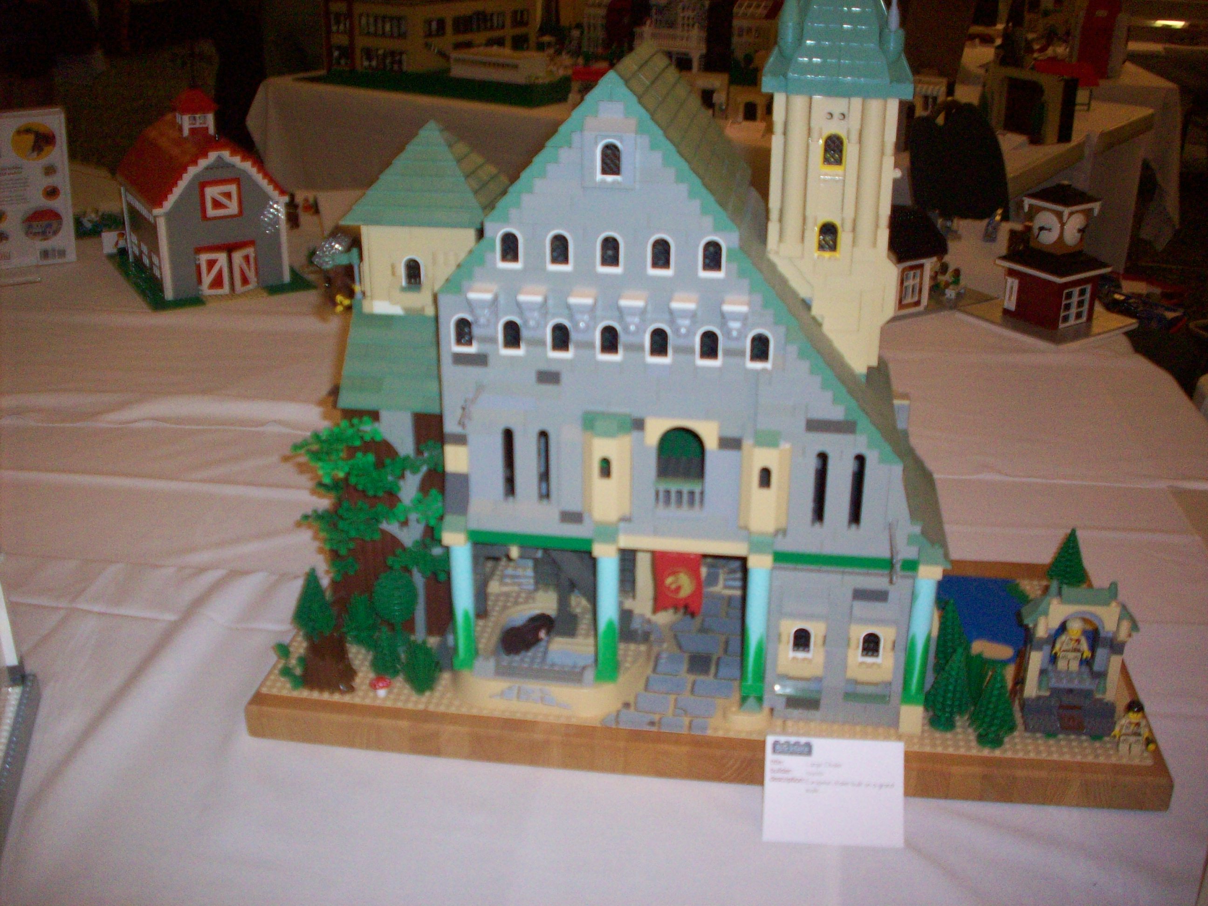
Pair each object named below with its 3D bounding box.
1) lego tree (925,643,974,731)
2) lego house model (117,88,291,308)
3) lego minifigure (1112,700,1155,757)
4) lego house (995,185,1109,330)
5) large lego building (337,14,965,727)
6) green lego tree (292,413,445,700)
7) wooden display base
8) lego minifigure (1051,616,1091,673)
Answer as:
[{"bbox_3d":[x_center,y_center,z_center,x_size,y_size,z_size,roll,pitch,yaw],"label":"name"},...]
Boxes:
[{"bbox_3d":[0.242,0.163,0.907,0.033,0.067,0.033,3,24,7],"label":"lego tree"},{"bbox_3d":[-0.645,-0.425,2.046,0.205,0.286,0.250,-13,27,-28],"label":"lego house model"},{"bbox_3d":[0.363,0.187,0.881,0.029,0.044,0.015,3,24,7],"label":"lego minifigure"},{"bbox_3d":[0.650,-0.289,1.854,0.121,0.198,0.121,-16,29,-32],"label":"lego house"},{"bbox_3d":[0.027,-0.086,0.929,0.435,0.508,0.228,3,24,7],"label":"large lego building"},{"bbox_3d":[-0.171,0.073,0.951,0.116,0.196,0.083,3,24,7],"label":"green lego tree"},{"bbox_3d":[0.080,0.155,1.044,0.658,0.029,0.308,3,24,7],"label":"wooden display base"},{"bbox_3d":[0.332,0.133,0.907,0.028,0.044,0.015,3,24,7],"label":"lego minifigure"}]

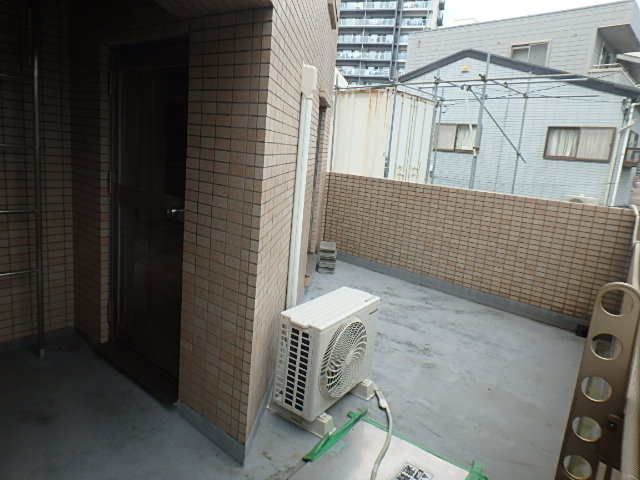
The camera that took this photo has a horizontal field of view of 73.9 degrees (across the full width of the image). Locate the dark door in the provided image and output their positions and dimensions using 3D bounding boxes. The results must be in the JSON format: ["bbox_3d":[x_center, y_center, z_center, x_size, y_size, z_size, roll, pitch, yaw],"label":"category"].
[{"bbox_3d":[-0.918,-0.125,2.293,0.750,1.755,0.080,14,14,34],"label":"dark door"}]

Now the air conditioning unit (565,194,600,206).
[{"bbox_3d":[7.344,-0.913,11.946,0.820,0.570,0.300,16,16,41],"label":"air conditioning unit"}]

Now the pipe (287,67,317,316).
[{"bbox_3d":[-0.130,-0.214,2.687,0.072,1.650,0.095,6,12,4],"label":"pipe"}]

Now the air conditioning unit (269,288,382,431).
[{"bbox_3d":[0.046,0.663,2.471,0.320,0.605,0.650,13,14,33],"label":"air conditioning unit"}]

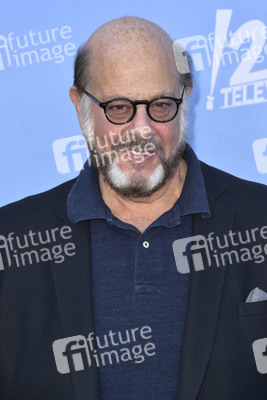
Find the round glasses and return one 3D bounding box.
[{"bbox_3d":[0.006,-0.158,2.408,0.152,0.046,0.140,-3,15,-5],"label":"round glasses"}]

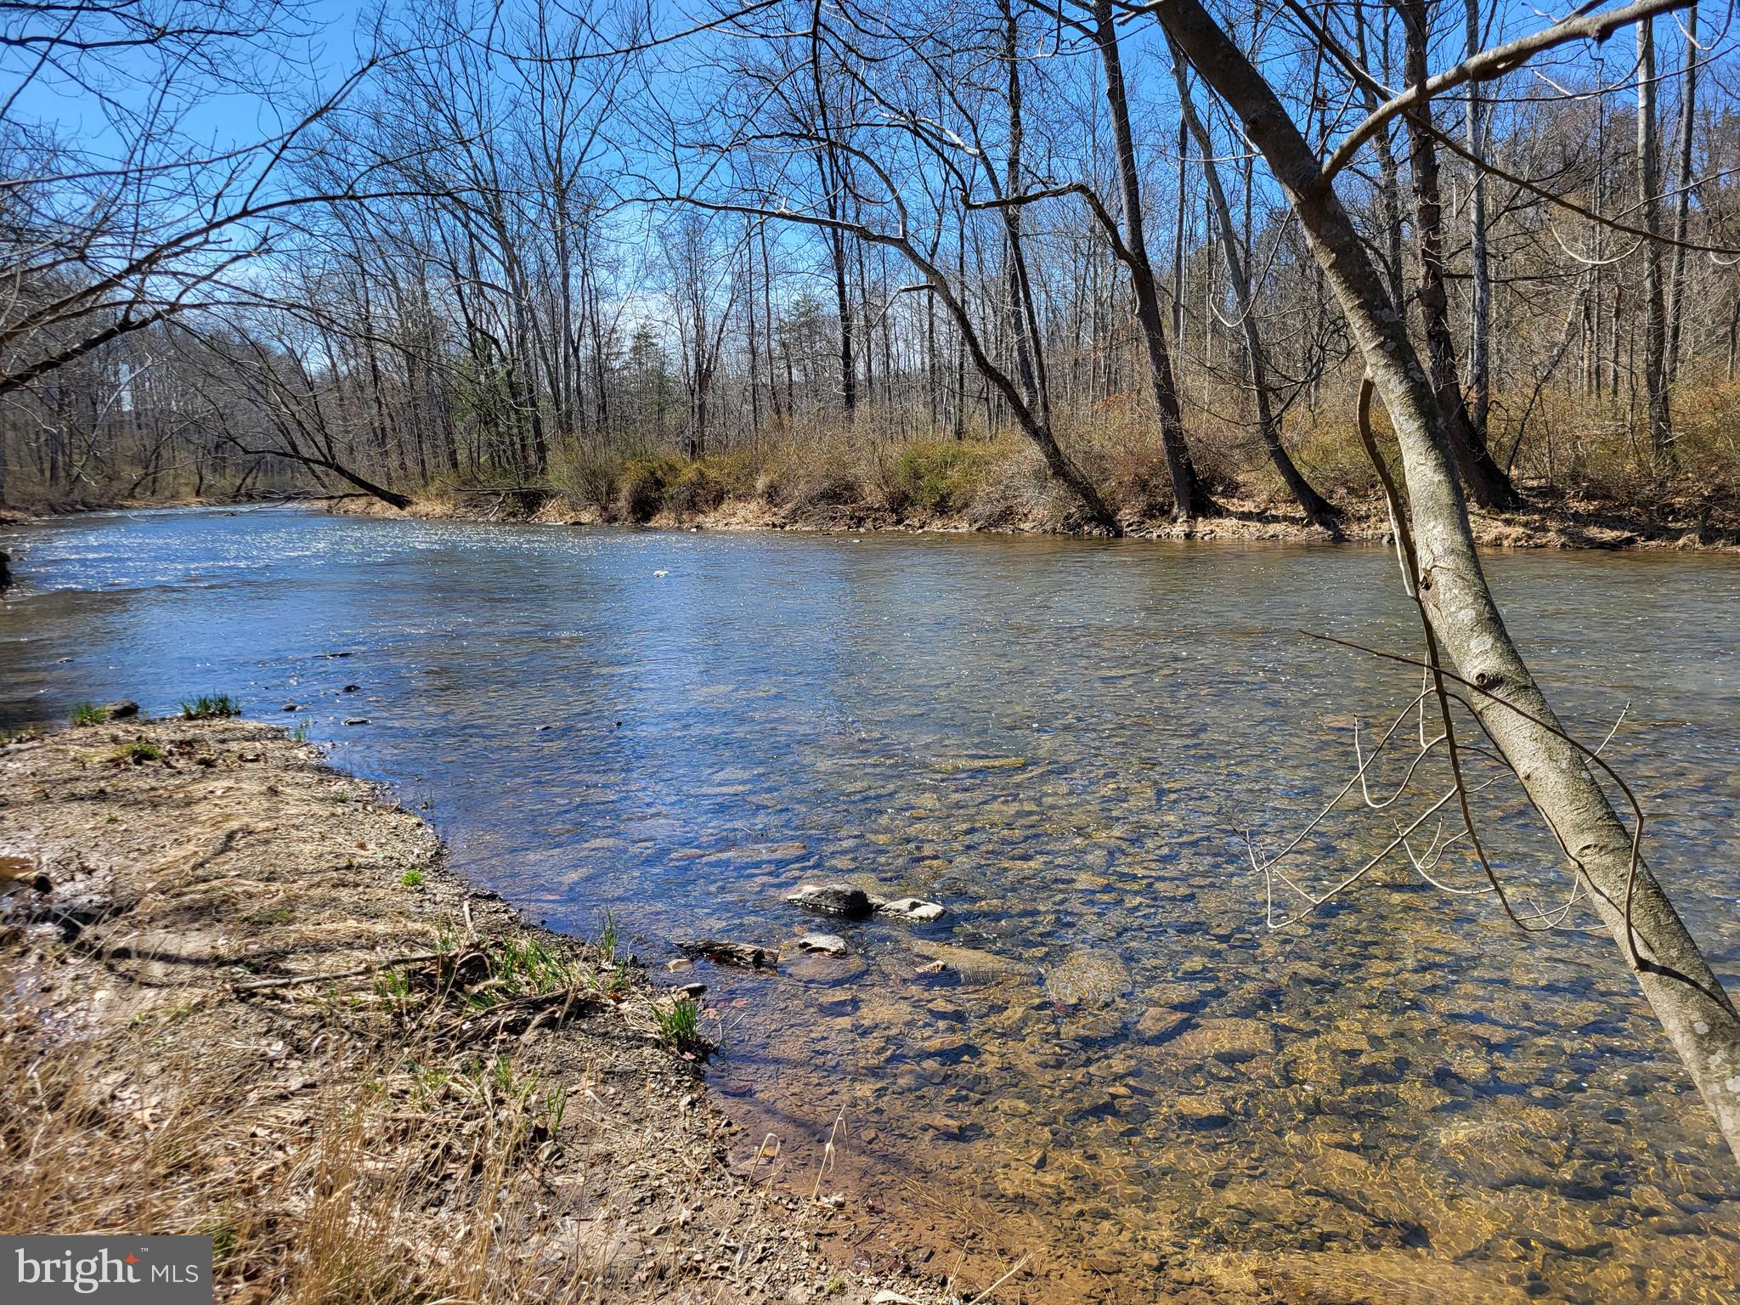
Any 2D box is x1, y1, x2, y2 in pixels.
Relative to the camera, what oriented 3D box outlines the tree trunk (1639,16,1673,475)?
[{"bbox_3d":[18.767,-9.820,31.261,0.500,10.736,0.500,-7,8,1],"label":"tree trunk"}]

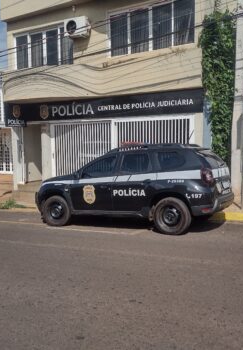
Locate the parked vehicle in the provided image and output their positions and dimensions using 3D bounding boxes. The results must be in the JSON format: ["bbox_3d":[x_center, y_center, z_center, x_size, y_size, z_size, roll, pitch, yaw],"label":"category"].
[{"bbox_3d":[0.122,0.194,8.039,4.370,1.740,1.850,-1,4,28],"label":"parked vehicle"}]

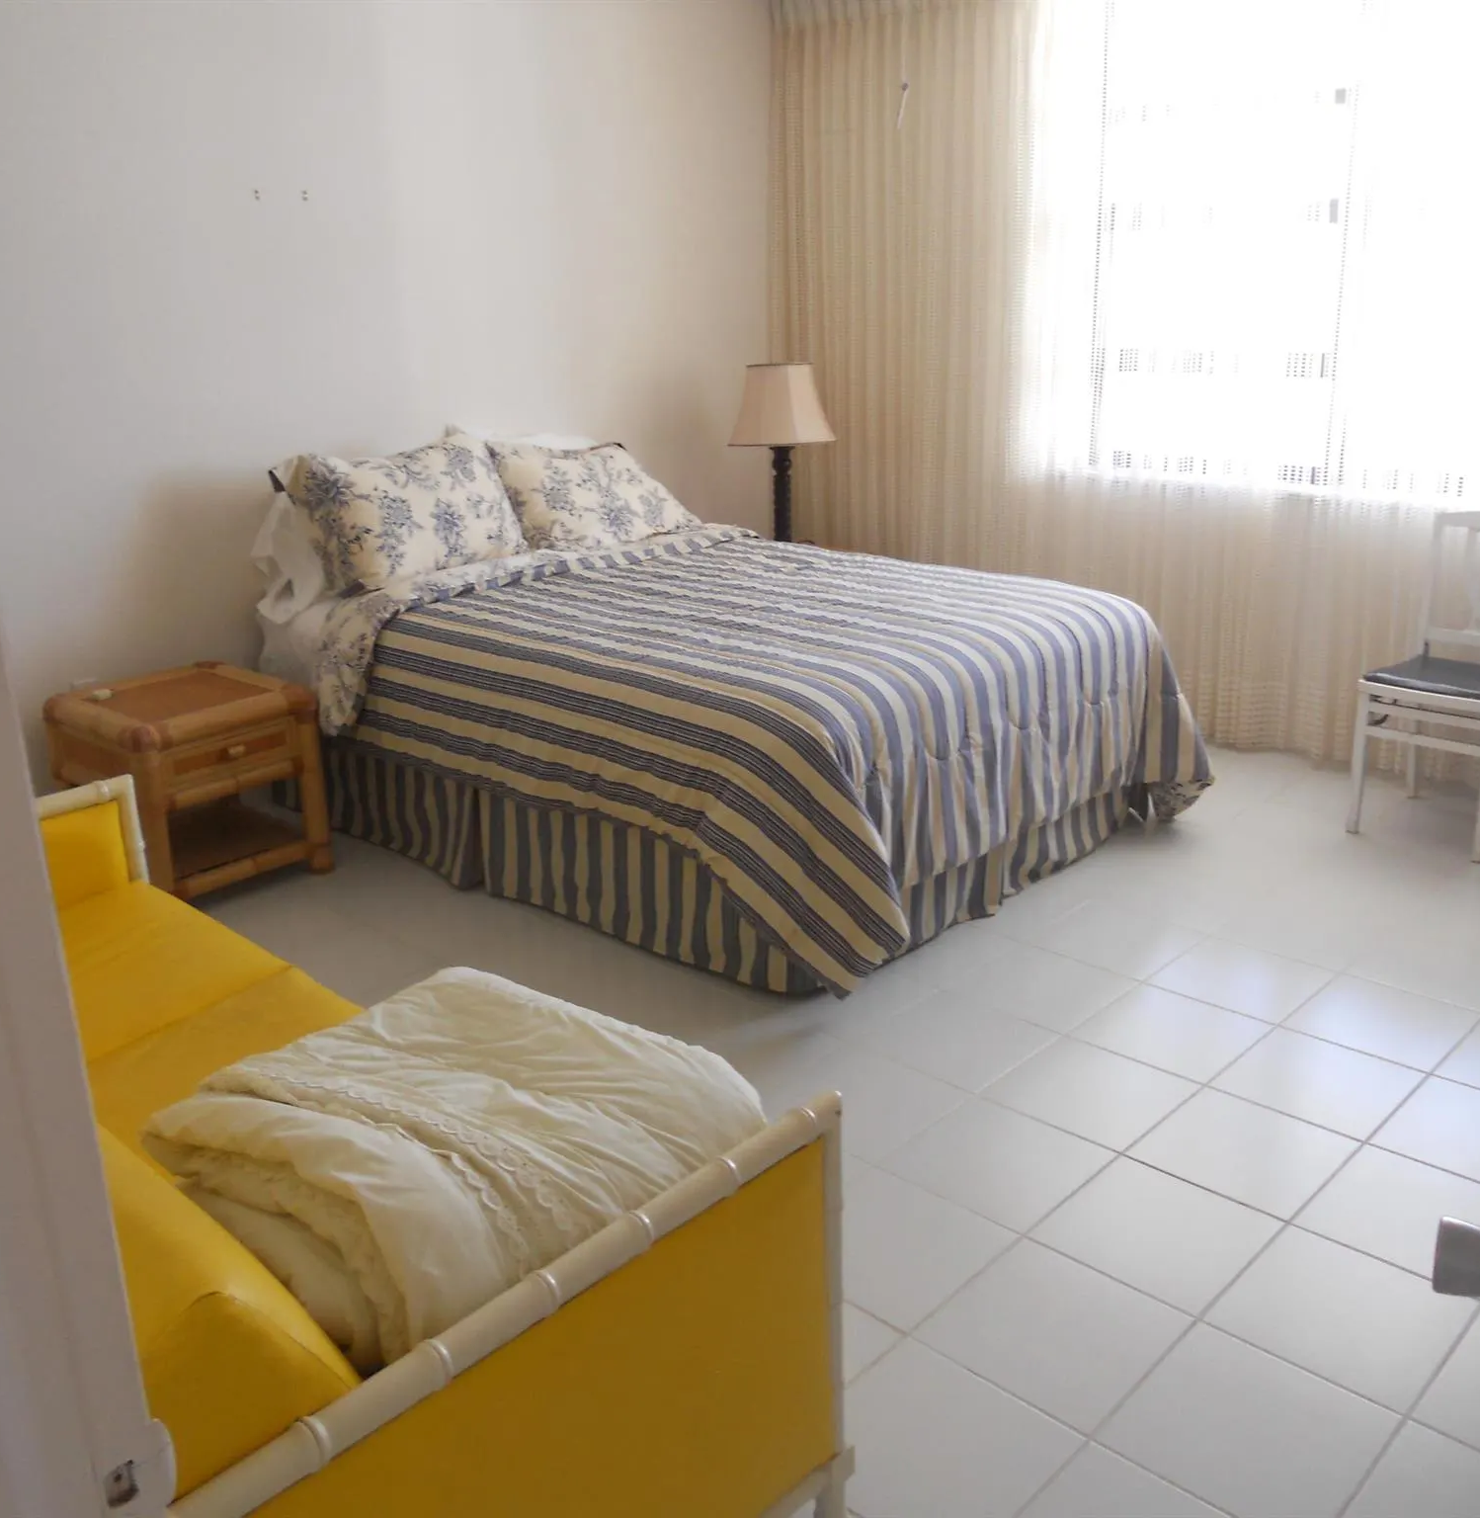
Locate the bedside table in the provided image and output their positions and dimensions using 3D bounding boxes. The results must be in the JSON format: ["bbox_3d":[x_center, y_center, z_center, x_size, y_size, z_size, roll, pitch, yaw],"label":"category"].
[{"bbox_3d":[-1.525,0.071,4.403,0.483,0.496,0.493,15,25,41],"label":"bedside table"}]

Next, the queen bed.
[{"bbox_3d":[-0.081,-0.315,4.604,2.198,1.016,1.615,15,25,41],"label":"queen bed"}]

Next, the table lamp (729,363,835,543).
[{"bbox_3d":[0.158,-1.097,5.818,0.380,0.720,0.380,15,25,41],"label":"table lamp"}]

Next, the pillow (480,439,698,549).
[{"bbox_3d":[-0.501,-0.875,5.308,0.630,0.430,0.170,-20,-16,-44],"label":"pillow"}]

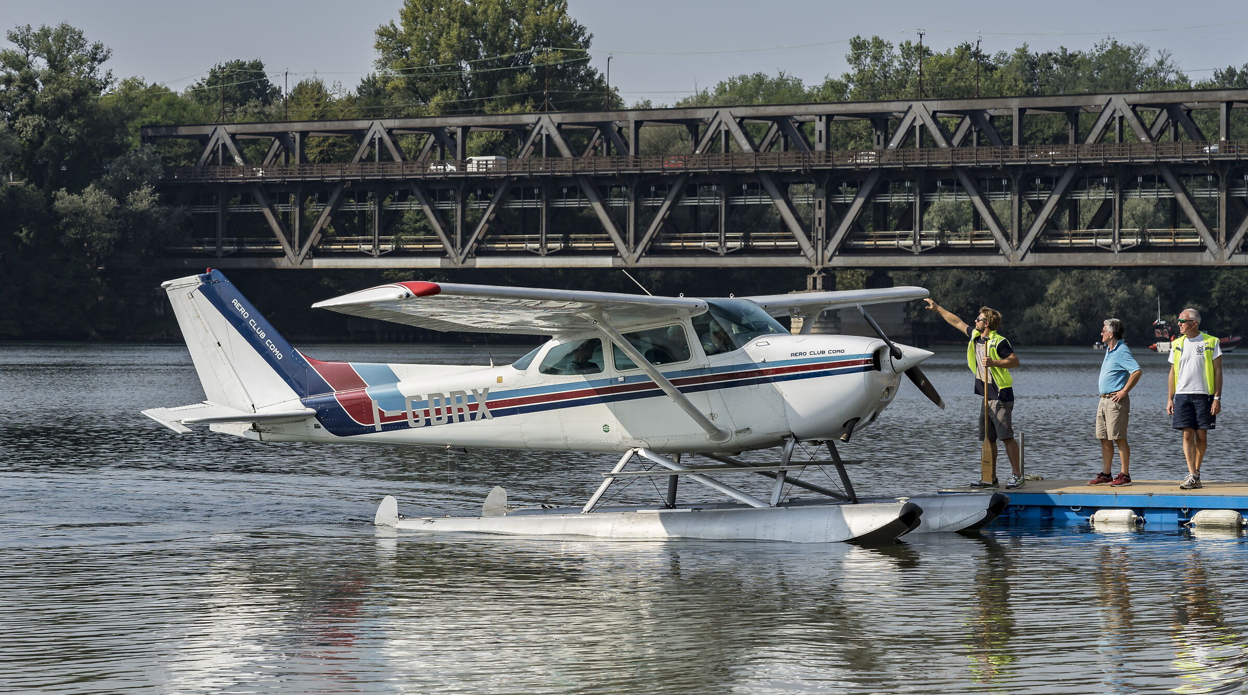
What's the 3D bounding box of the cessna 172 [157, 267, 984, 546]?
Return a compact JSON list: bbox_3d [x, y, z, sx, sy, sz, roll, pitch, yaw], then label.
[{"bbox_3d":[-0.772,0.510,34.600,8.400,3.250,11.000,-5,-2,27],"label":"cessna 172"}]

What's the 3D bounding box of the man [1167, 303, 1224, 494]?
[{"bbox_3d":[5.595,0.502,35.700,0.550,1.790,0.350,0,0,18],"label":"man"}]

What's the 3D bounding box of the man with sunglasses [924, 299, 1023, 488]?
[{"bbox_3d":[3.443,0.456,35.800,0.850,1.870,0.600,1,1,40],"label":"man with sunglasses"}]

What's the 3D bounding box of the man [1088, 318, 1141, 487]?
[{"bbox_3d":[4.924,0.546,36.400,0.400,1.690,0.520,0,1,-28],"label":"man"}]

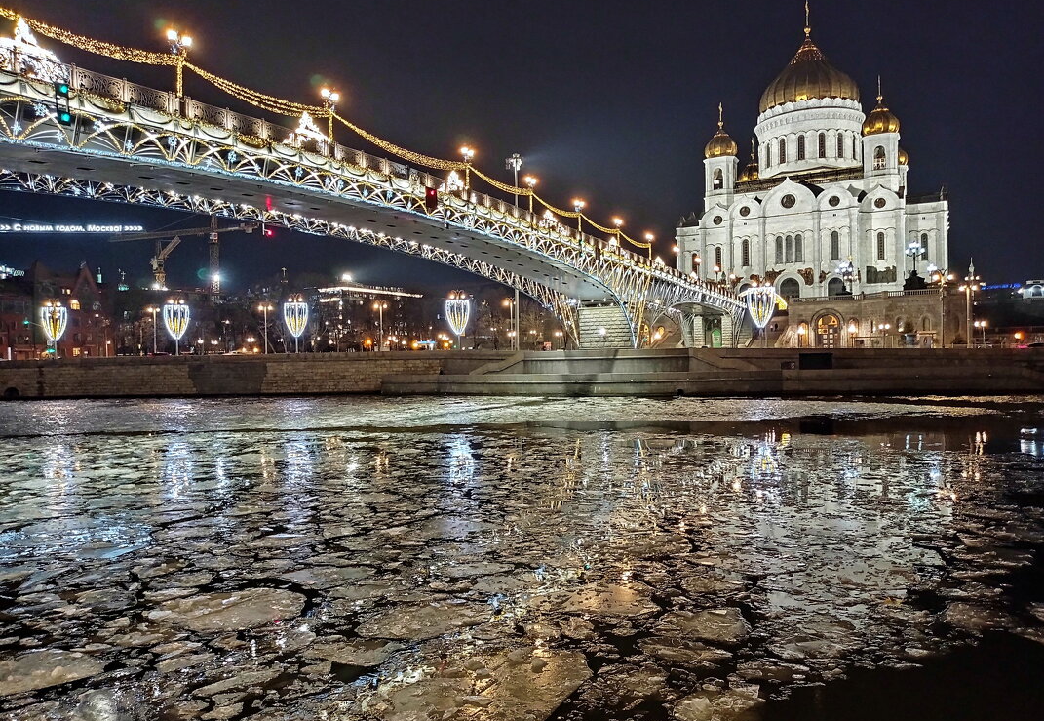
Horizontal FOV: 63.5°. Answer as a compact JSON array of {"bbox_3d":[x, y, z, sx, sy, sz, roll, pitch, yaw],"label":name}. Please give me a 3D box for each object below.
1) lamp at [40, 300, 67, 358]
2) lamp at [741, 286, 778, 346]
[{"bbox_3d":[-74.324,-4.568,134.000,3.800,10.100,3.700,-1,1,0],"label":"lamp"},{"bbox_3d":[30.070,-5.267,106.000,3.400,9.000,3.300,-1,1,6],"label":"lamp"}]

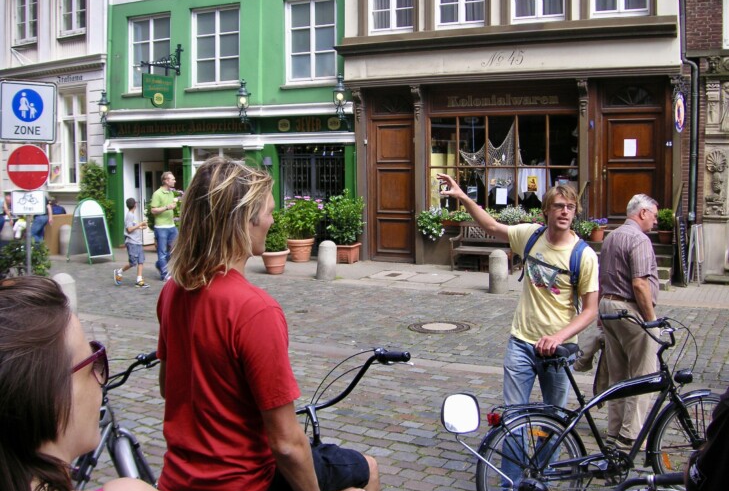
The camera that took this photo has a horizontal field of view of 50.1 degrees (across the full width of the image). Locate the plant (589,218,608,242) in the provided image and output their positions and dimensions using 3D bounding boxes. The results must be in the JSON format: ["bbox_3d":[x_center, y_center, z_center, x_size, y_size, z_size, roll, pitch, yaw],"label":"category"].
[{"bbox_3d":[4.230,-0.268,14.087,0.360,0.440,0.360,2,6,25],"label":"plant"}]

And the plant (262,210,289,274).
[{"bbox_3d":[-1.670,-0.080,14.657,0.550,1.220,0.550,0,5,0],"label":"plant"}]

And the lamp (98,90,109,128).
[{"bbox_3d":[-5.616,-2.932,16.800,0.250,0.830,0.280,2,6,23],"label":"lamp"}]

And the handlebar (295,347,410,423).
[{"bbox_3d":[-0.147,0.553,3.100,0.680,0.280,0.340,-2,6,-16],"label":"handlebar"}]

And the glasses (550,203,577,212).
[{"bbox_3d":[1.098,-0.216,4.393,0.140,0.045,0.140,-1,5,-9],"label":"glasses"}]

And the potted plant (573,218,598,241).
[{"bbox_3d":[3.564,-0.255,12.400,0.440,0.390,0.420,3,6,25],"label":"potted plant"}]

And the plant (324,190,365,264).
[{"bbox_3d":[-0.365,-0.347,14.600,0.680,1.350,0.640,2,6,24],"label":"plant"}]

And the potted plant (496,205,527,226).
[{"bbox_3d":[2.841,-0.588,15.011,0.570,0.420,0.450,2,6,25],"label":"potted plant"}]

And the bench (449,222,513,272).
[{"bbox_3d":[2.359,0.031,15.032,1.228,0.910,0.608,2,6,25],"label":"bench"}]

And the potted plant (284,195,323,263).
[{"bbox_3d":[-1.290,-0.361,16.589,0.860,1.420,0.860,0,5,0],"label":"potted plant"}]

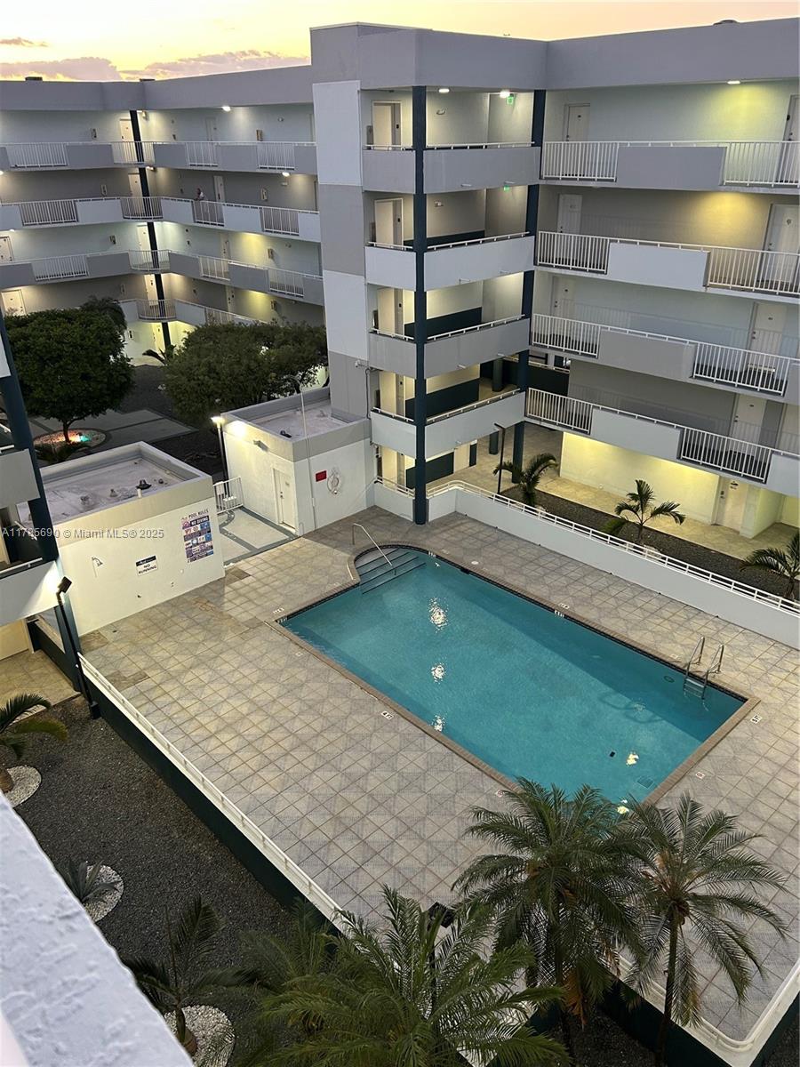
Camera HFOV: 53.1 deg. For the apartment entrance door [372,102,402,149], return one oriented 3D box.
[{"bbox_3d":[-0.360,-11.717,24.109,1.152,2.180,0.100,-24,35,-38],"label":"apartment entrance door"}]

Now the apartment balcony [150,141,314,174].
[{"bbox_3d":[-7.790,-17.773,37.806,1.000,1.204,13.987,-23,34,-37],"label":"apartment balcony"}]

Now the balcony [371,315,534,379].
[{"bbox_3d":[1.733,-6.665,27.365,5.270,1.415,2.647,-24,35,-38],"label":"balcony"}]

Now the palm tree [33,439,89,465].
[{"bbox_3d":[-13.982,-3.403,32.925,1.750,1.150,1.750,-24,35,-38],"label":"palm tree"}]

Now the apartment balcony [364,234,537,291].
[{"bbox_3d":[1.736,-8.920,25.857,5.424,1.222,2.416,-24,35,-38],"label":"apartment balcony"}]

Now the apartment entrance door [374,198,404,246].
[{"bbox_3d":[-0.349,-9.648,25.917,1.153,2.135,0.120,-24,35,-38],"label":"apartment entrance door"}]

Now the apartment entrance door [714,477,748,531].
[{"bbox_3d":[10.746,-1.048,25.896,0.100,2.060,0.950,-24,35,-38],"label":"apartment entrance door"}]

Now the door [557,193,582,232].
[{"bbox_3d":[5.782,-10.488,27.452,0.100,2.050,0.927,-24,35,-38],"label":"door"}]

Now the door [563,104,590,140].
[{"bbox_3d":[5.637,-12.659,25.903,0.100,2.100,0.982,-24,35,-38],"label":"door"}]

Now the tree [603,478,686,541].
[{"bbox_3d":[7.814,-0.640,25.346,2.050,2.500,2.050,-24,35,-38],"label":"tree"}]

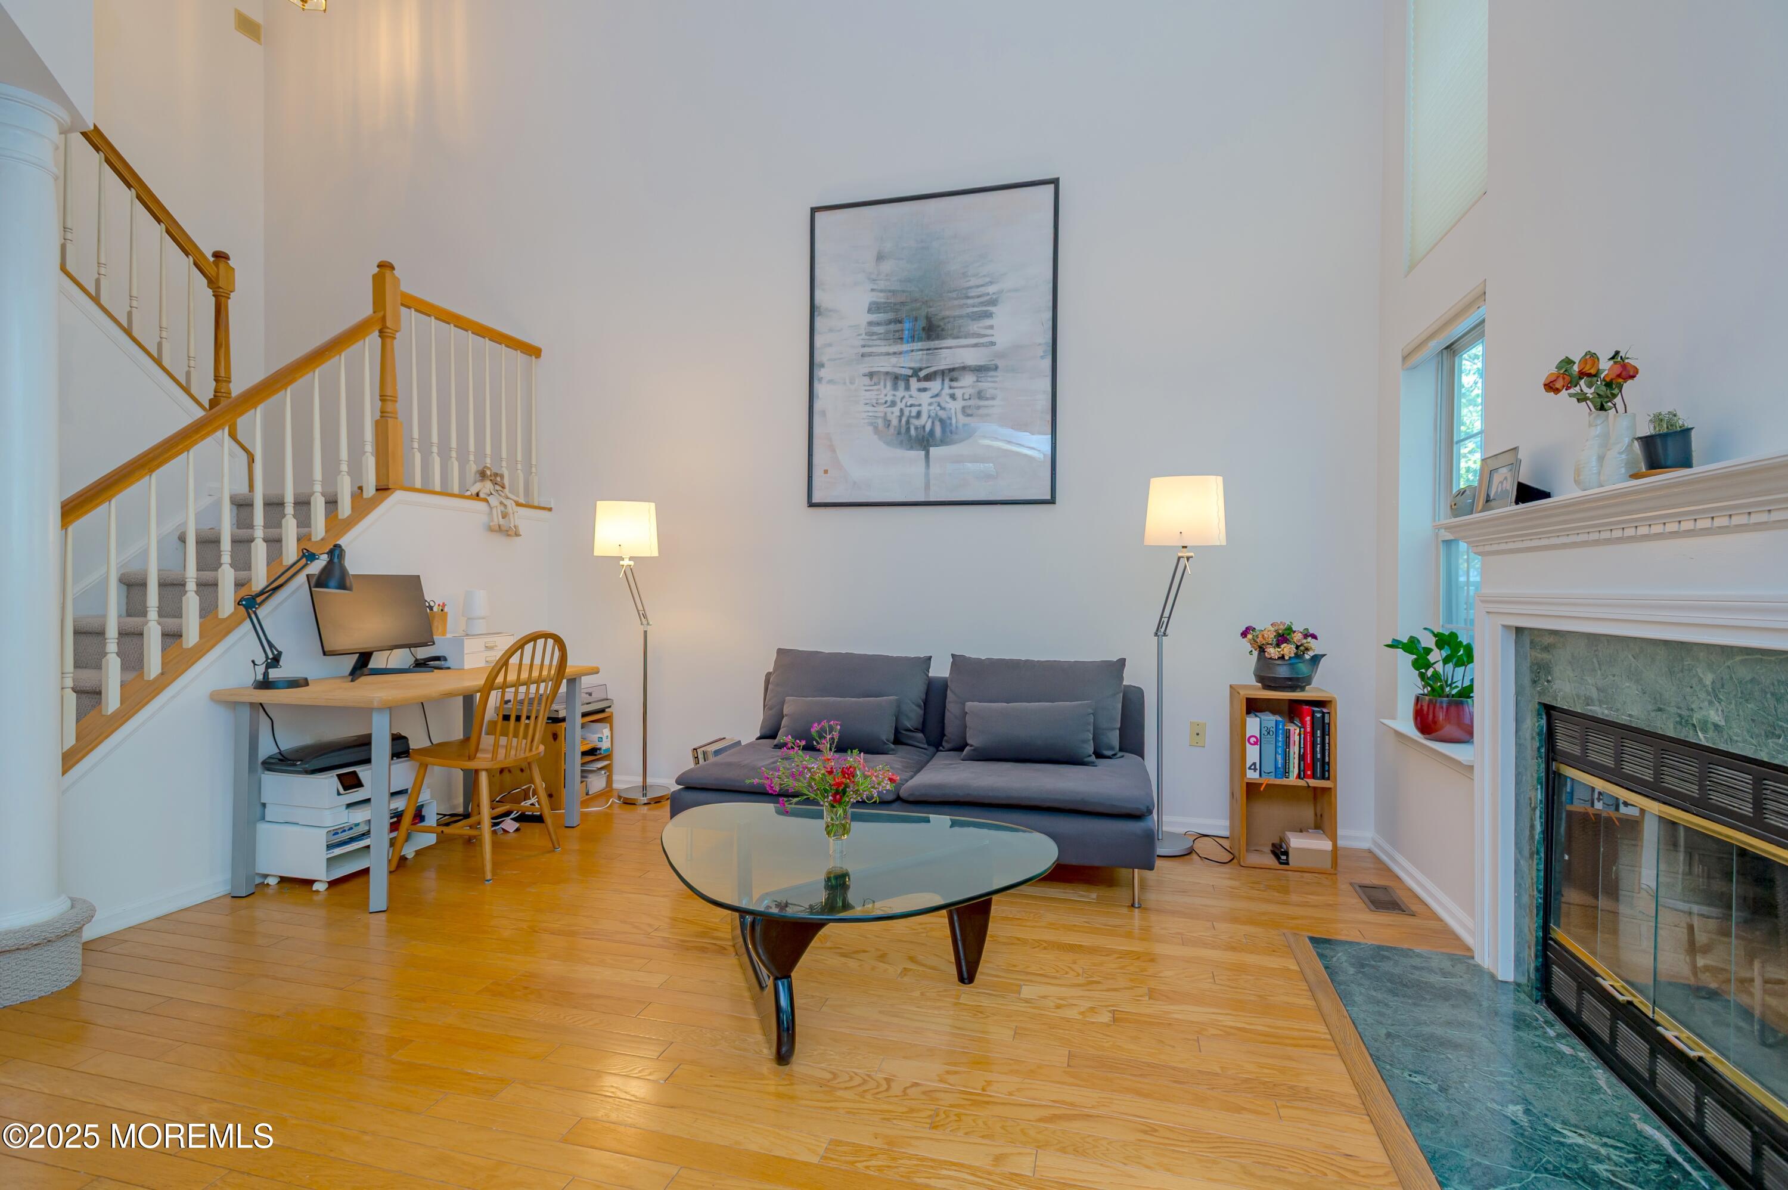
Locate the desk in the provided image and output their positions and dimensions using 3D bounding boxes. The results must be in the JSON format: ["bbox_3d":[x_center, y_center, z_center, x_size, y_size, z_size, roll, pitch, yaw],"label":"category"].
[{"bbox_3d":[-1.906,0.711,3.498,0.700,0.732,1.240,1,0,14],"label":"desk"}]

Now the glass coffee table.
[{"bbox_3d":[-0.155,0.902,2.323,1.170,0.394,0.915,1,0,14],"label":"glass coffee table"}]

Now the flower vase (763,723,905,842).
[{"bbox_3d":[-0.192,0.533,2.426,0.430,0.350,0.360,1,0,14],"label":"flower vase"}]

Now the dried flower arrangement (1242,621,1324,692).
[{"bbox_3d":[1.634,0.258,3.546,0.315,0.288,0.260,1,0,14],"label":"dried flower arrangement"}]

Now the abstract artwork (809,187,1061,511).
[{"bbox_3d":[0.175,-1.205,4.146,1.239,1.535,0.036,1,0,14],"label":"abstract artwork"}]

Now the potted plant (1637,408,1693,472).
[{"bbox_3d":[1.516,-0.299,1.659,0.085,0.125,0.085,1,0,14],"label":"potted plant"}]

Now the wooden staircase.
[{"bbox_3d":[-3.217,-0.517,3.654,2.060,3.165,2.680,1,0,14],"label":"wooden staircase"}]

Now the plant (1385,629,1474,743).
[{"bbox_3d":[1.994,0.323,3.072,0.340,0.405,0.360,1,0,14],"label":"plant"}]

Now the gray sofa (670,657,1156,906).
[{"bbox_3d":[0.124,0.682,3.637,1.870,0.820,0.980,1,0,14],"label":"gray sofa"}]

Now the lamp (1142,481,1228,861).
[{"bbox_3d":[1.227,0.295,3.666,0.392,1.612,0.340,1,0,14],"label":"lamp"}]

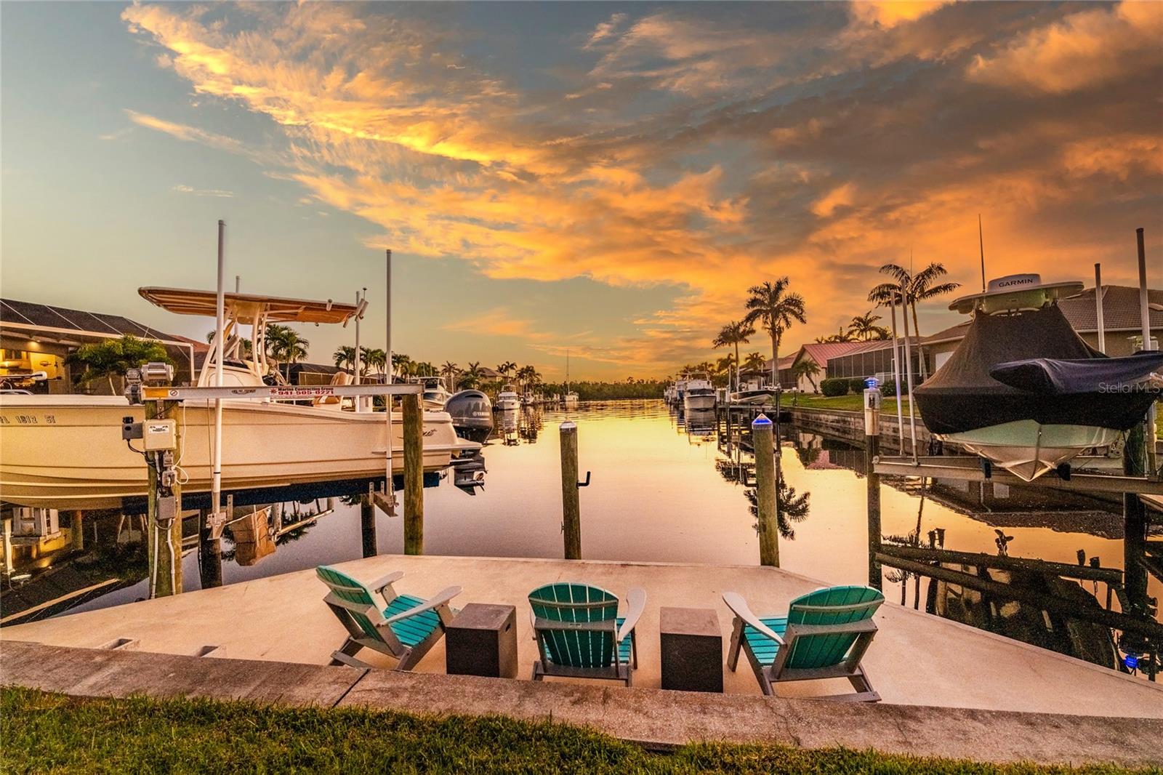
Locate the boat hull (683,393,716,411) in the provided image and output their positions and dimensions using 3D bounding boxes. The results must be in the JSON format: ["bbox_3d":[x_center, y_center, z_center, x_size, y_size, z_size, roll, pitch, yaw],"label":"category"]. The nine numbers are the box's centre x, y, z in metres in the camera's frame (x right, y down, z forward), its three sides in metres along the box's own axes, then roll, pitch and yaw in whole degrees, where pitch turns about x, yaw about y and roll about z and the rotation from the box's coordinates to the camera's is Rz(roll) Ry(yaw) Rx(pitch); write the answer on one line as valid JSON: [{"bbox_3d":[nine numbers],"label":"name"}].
[{"bbox_3d":[15.875,1.960,61.000,3.900,2.200,11.000,-1,-1,8],"label":"boat hull"}]

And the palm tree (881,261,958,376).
[{"bbox_3d":[21.360,-3.582,29.000,5.000,8.678,5.000,-1,-1,0],"label":"palm tree"}]

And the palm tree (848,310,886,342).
[{"bbox_3d":[42.842,-5.463,68.000,5.000,12.292,5.000,-1,-1,0],"label":"palm tree"}]

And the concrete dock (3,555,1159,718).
[{"bbox_3d":[-0.661,2.207,4.020,11.289,0.200,3.117,-1,-1,8],"label":"concrete dock"}]

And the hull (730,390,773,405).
[{"bbox_3d":[12.589,0.760,33.500,2.300,1.200,5.500,-1,-1,5],"label":"hull"}]

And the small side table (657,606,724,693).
[{"bbox_3d":[0.724,1.789,2.996,0.371,0.477,0.351,-1,-1,10],"label":"small side table"}]

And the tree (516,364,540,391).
[{"bbox_3d":[-11.756,-1.406,100.000,5.000,7.632,5.000,-1,-1,0],"label":"tree"}]

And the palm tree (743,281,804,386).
[{"bbox_3d":[23.488,-6.241,55.000,7.100,14.250,7.100,-1,-1,0],"label":"palm tree"}]

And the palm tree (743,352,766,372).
[{"bbox_3d":[28.804,-2.166,74.963,4.000,7.419,4.000,-1,-1,0],"label":"palm tree"}]

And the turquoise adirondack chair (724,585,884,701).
[{"bbox_3d":[1.501,1.564,2.998,0.845,0.887,0.908,-1,-1,-4],"label":"turquoise adirondack chair"}]

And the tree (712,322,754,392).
[{"bbox_3d":[23.238,-4.250,67.941,6.000,11.717,6.000,-1,-1,0],"label":"tree"}]

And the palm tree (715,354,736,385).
[{"bbox_3d":[26.217,-2.292,81.960,4.000,7.936,4.000,-1,-1,0],"label":"palm tree"}]

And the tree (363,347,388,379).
[{"bbox_3d":[-19.746,-0.864,43.000,2.500,5.873,2.500,-1,-1,0],"label":"tree"}]

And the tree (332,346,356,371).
[{"bbox_3d":[-22.346,-0.749,42.968,2.500,6.450,2.500,-1,-1,0],"label":"tree"}]

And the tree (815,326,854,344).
[{"bbox_3d":[36.437,-3.747,64.950,5.200,10.004,5.200,-1,-1,0],"label":"tree"}]

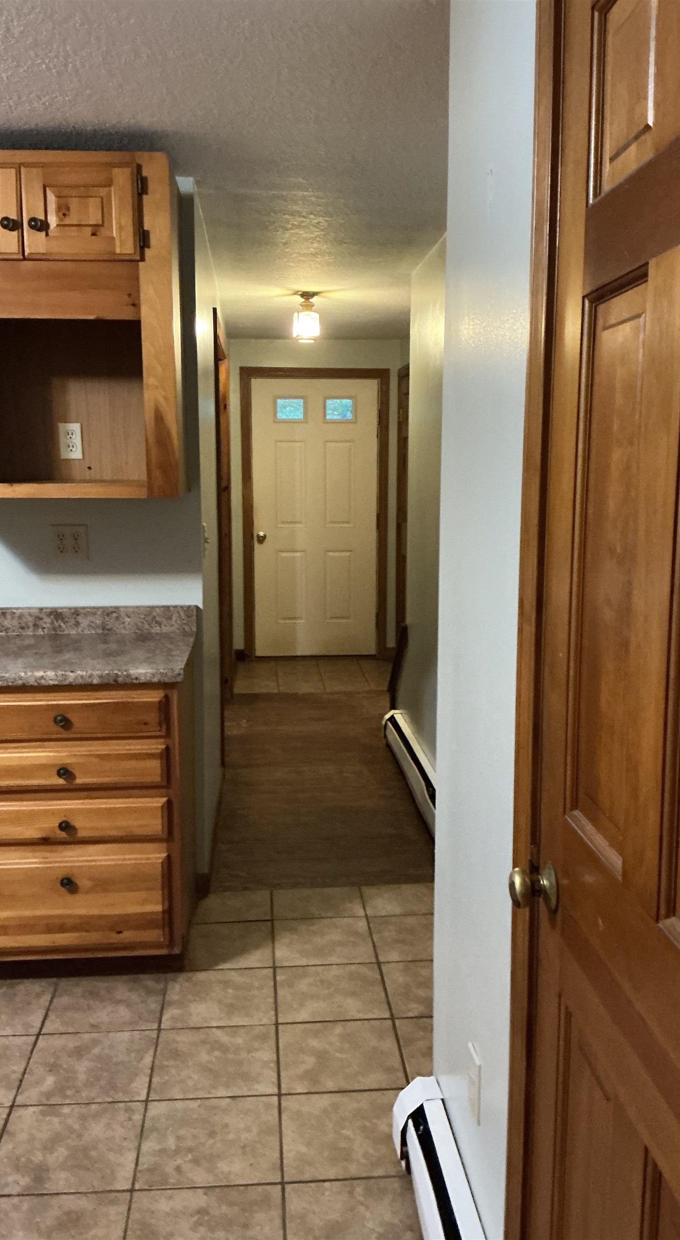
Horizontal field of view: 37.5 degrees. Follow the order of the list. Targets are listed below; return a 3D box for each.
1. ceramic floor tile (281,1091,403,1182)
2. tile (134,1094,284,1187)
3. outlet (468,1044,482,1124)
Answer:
[{"bbox_3d":[0.022,1.123,2.187,0.298,0.010,0.298,-1,8,-5],"label":"ceramic floor tile"},{"bbox_3d":[-0.287,1.163,2.239,0.305,0.010,0.294,-1,9,-5],"label":"tile"},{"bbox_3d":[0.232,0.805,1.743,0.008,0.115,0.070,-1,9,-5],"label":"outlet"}]

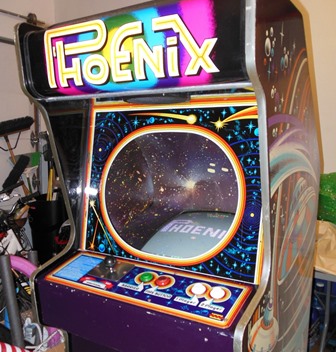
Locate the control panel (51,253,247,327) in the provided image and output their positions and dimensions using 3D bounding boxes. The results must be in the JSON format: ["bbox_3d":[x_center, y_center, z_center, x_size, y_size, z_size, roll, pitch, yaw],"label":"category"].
[{"bbox_3d":[-0.078,0.268,0.878,0.565,0.065,0.170,3,17,28],"label":"control panel"}]

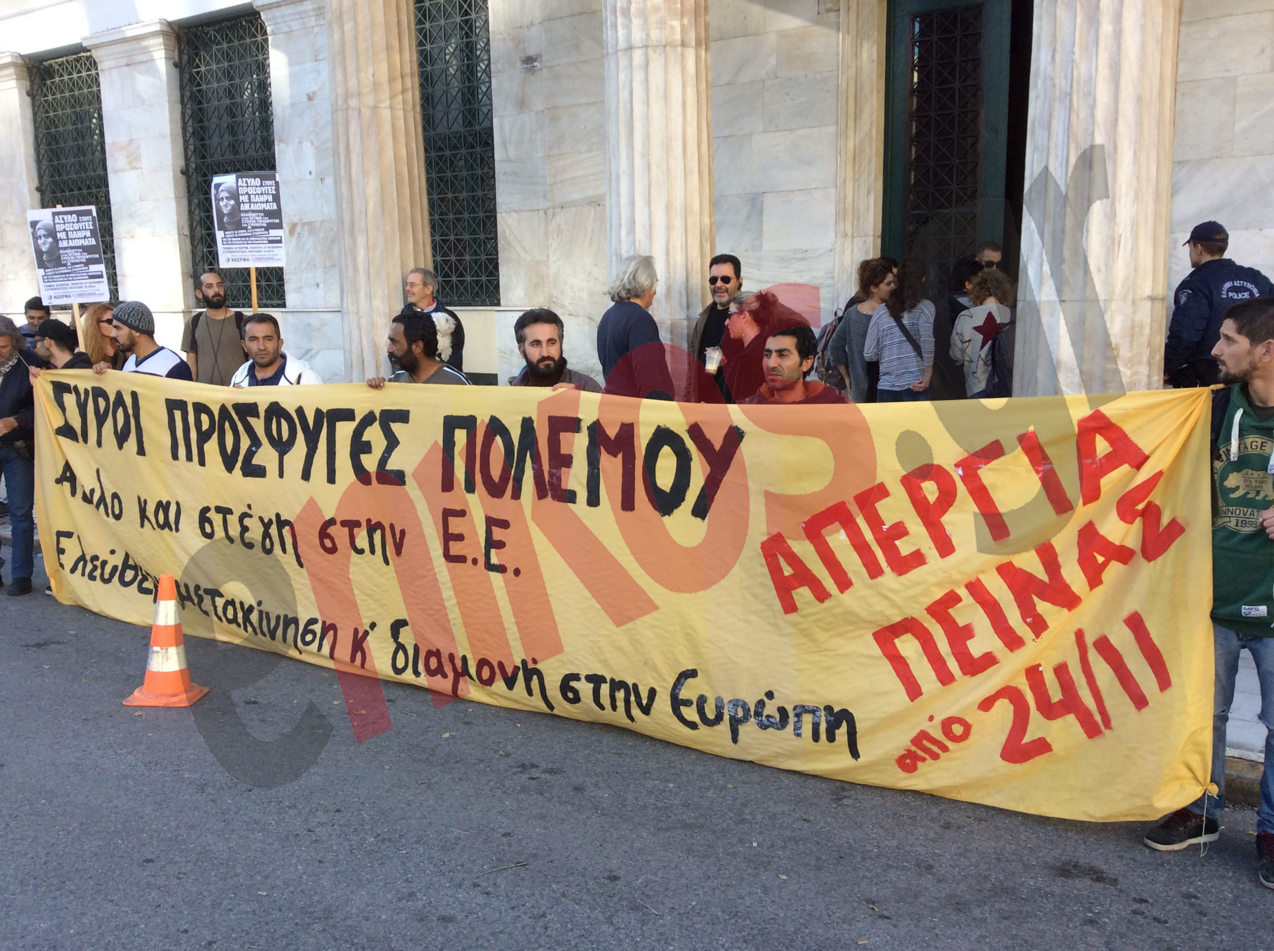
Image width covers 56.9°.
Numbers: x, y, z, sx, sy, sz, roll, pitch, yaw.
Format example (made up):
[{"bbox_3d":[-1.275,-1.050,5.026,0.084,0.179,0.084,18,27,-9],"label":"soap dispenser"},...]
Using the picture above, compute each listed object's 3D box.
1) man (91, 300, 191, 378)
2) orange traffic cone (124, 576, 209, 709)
[{"bbox_3d":[-2.629,-0.081,6.378,0.540,1.710,0.420,5,11,31],"label":"man"},{"bbox_3d":[-2.002,0.679,4.969,0.285,0.530,0.285,0,9,3],"label":"orange traffic cone"}]

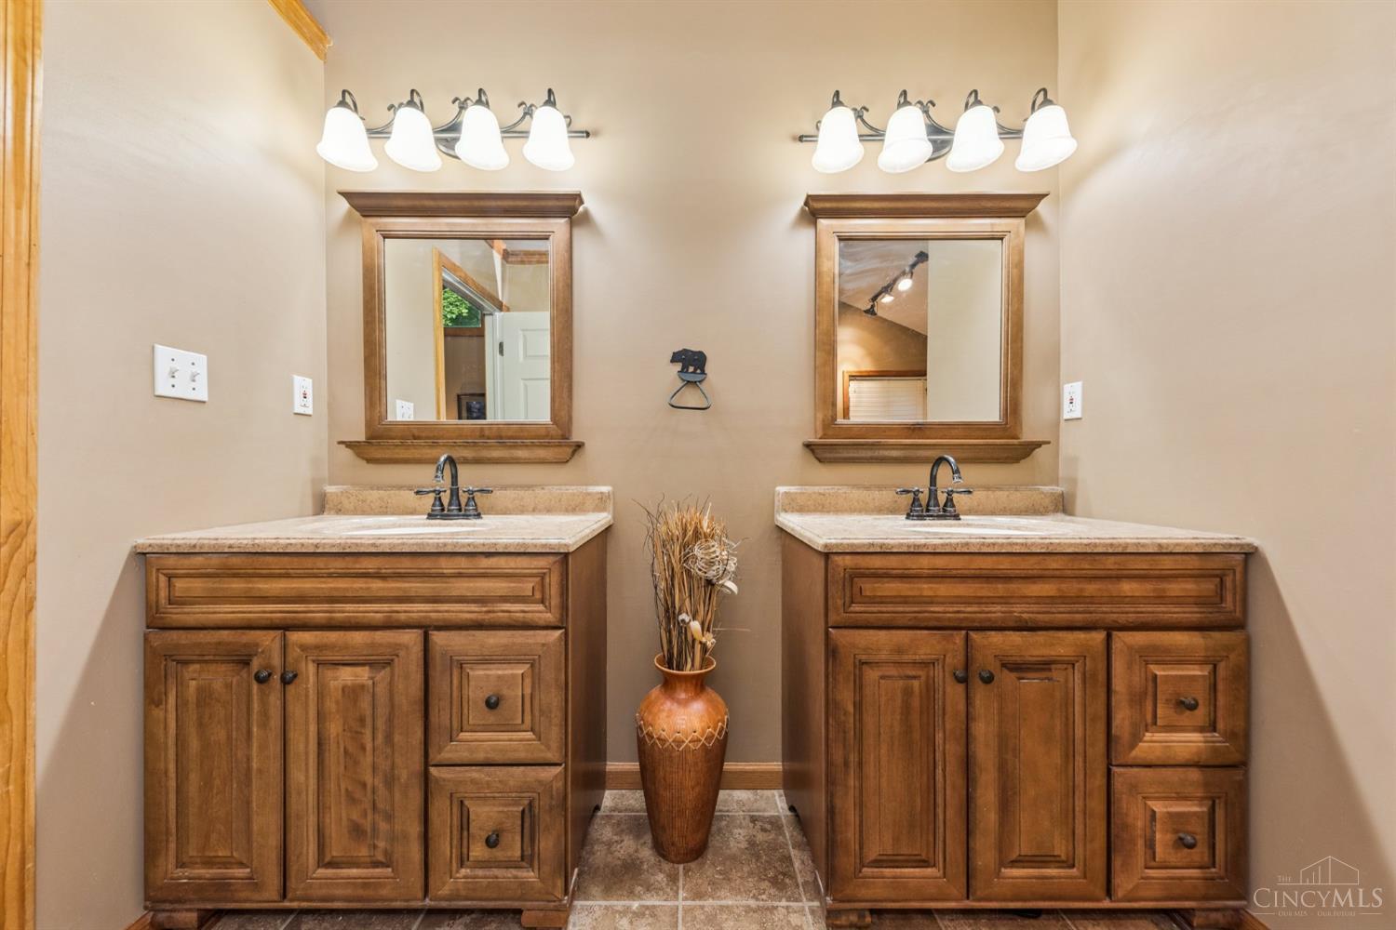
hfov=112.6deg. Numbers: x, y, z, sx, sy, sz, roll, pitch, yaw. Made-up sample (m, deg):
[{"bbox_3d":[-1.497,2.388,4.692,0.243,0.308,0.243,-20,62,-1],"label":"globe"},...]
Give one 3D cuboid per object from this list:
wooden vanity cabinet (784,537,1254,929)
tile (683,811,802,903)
[{"bbox_3d":[0.736,0.616,1.262,0.920,0.855,0.515,0,0,0],"label":"wooden vanity cabinet"},{"bbox_3d":[0.110,1.082,1.288,0.302,0.010,0.296,0,0,0],"label":"tile"}]

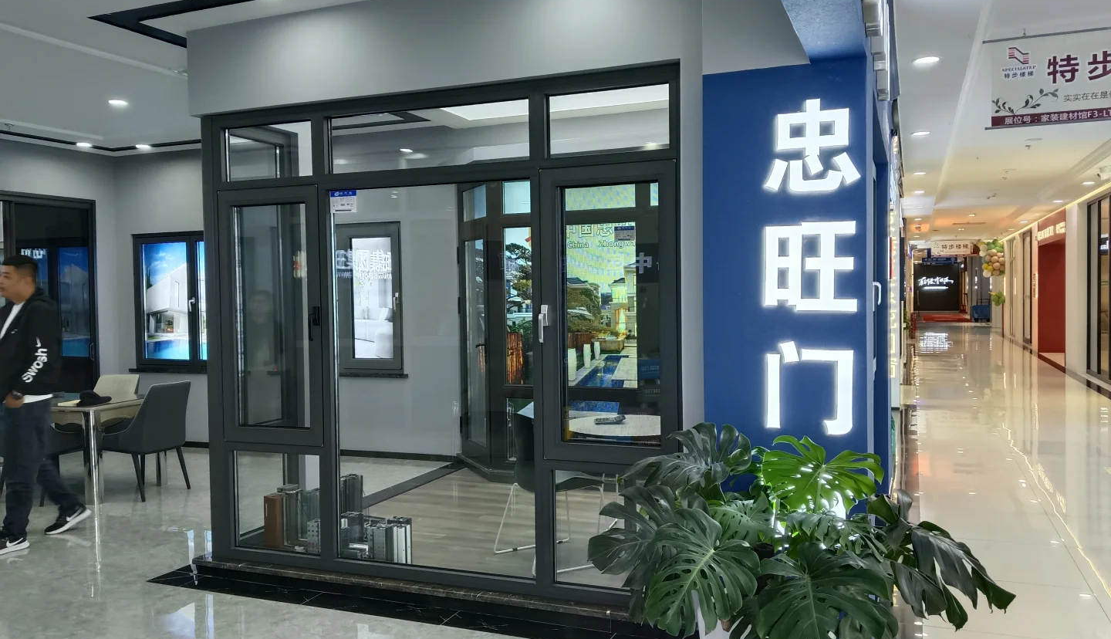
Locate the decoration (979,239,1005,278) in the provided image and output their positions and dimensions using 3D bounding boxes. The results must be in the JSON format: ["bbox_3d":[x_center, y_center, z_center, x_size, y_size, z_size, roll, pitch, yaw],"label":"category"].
[{"bbox_3d":[14.806,-2.075,28.300,0.900,1.340,0.800,0,2,21],"label":"decoration"}]

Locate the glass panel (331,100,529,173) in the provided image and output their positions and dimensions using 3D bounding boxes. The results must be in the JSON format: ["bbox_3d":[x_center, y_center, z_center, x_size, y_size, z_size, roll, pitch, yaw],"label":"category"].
[{"bbox_3d":[-0.641,-0.902,4.140,1.107,0.278,0.030,0,2,21],"label":"glass panel"}]

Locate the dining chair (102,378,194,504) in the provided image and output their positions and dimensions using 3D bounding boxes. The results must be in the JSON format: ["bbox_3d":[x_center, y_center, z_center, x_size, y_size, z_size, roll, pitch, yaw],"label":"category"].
[{"bbox_3d":[-3.304,0.961,6.720,0.520,0.880,0.490,0,2,21],"label":"dining chair"}]

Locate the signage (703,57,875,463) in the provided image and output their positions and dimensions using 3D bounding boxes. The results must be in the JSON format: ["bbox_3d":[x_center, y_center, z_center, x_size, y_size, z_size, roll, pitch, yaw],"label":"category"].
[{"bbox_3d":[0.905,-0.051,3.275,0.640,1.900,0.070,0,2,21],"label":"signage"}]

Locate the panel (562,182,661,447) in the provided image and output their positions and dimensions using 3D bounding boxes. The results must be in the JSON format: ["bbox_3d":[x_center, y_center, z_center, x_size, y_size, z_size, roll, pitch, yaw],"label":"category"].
[{"bbox_3d":[0.256,-0.017,3.818,0.452,1.188,0.030,0,2,21],"label":"panel"}]

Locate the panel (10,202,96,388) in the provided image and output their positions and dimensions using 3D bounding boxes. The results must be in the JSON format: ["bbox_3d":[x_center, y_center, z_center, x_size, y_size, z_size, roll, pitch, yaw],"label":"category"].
[{"bbox_3d":[-5.149,0.001,8.630,0.070,2.380,0.950,0,2,21],"label":"panel"}]

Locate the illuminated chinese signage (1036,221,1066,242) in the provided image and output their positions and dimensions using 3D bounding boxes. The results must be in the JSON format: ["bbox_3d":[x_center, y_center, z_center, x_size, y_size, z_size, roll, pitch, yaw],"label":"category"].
[{"bbox_3d":[10.127,-1.772,17.104,0.100,0.240,4.000,0,2,23],"label":"illuminated chinese signage"}]

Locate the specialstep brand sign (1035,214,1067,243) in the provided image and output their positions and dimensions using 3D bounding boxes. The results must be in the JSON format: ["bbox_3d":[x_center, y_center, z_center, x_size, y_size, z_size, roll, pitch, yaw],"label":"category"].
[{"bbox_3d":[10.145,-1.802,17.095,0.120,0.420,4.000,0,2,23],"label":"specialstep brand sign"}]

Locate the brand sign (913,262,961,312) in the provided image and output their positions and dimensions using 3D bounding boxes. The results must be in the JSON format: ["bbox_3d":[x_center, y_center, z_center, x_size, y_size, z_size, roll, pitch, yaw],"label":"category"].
[{"bbox_3d":[21.501,-1.819,47.000,2.450,2.700,0.100,0,2,23],"label":"brand sign"}]

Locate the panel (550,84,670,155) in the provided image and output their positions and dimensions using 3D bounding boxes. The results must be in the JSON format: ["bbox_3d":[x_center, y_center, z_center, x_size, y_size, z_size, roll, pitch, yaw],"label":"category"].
[{"bbox_3d":[0.241,-0.905,3.805,0.566,0.278,0.030,0,2,21],"label":"panel"}]

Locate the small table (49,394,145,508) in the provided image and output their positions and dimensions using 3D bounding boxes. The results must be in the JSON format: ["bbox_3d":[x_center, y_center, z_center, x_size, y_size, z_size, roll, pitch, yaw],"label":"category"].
[{"bbox_3d":[-3.987,1.030,6.892,1.300,0.750,0.780,0,2,21],"label":"small table"}]

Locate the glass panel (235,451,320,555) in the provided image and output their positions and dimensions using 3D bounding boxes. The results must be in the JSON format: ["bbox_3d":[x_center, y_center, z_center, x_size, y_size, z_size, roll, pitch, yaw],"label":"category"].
[{"bbox_3d":[-1.512,0.995,4.532,0.557,0.533,0.030,0,2,21],"label":"glass panel"}]

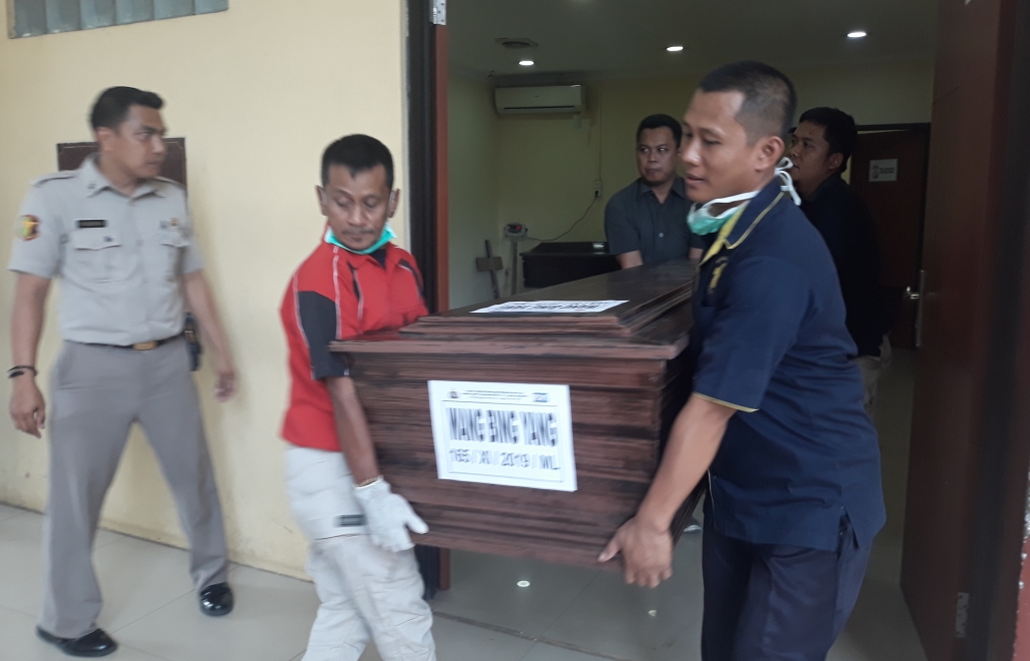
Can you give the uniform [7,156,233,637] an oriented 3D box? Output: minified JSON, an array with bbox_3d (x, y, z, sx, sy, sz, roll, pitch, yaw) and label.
[{"bbox_3d":[-1.122,0.204,2.390,0.570,1.430,0.360,-7,11,-43],"label":"uniform"}]

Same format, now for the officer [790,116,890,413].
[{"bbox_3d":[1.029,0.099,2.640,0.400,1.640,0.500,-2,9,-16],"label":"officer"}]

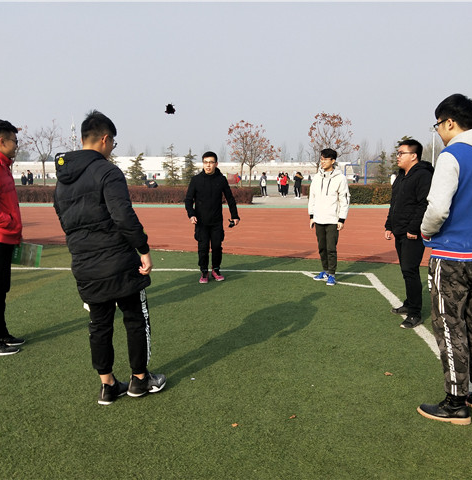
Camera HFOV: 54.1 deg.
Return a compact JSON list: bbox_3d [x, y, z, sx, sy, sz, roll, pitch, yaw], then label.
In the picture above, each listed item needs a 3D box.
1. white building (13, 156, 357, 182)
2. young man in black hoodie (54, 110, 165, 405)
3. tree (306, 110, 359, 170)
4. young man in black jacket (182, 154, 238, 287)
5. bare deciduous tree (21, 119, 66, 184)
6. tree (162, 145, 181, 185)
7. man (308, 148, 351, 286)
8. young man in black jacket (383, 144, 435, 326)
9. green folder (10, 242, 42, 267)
[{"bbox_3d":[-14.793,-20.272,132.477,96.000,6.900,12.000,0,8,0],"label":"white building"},{"bbox_3d":[-0.750,0.120,2.841,0.480,1.747,0.560,-8,11,-44],"label":"young man in black hoodie"},{"bbox_3d":[6.231,-5.384,29.547,3.200,5.445,3.200,0,8,0],"label":"tree"},{"bbox_3d":[-0.312,-0.291,6.076,0.720,1.690,0.380,0,8,-4],"label":"young man in black jacket"},{"bbox_3d":[-13.517,-5.696,32.529,3.000,5.200,3.000,-3,8,-22],"label":"bare deciduous tree"},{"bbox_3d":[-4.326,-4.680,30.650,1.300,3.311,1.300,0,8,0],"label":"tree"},{"bbox_3d":[1.248,-0.313,6.087,0.520,1.741,0.320,4,9,30],"label":"man"},{"bbox_3d":[1.653,-0.080,4.419,0.380,1.710,0.500,-2,8,-13],"label":"young man in black jacket"},{"bbox_3d":[-1.727,0.121,3.781,0.260,0.185,0.020,7,7,-8],"label":"green folder"}]

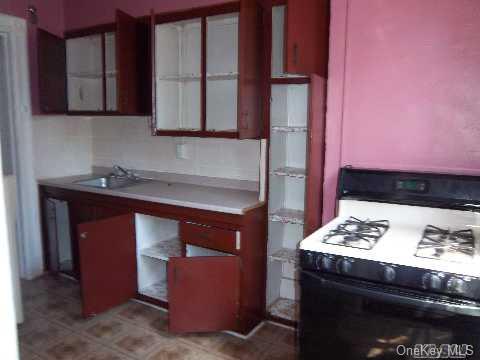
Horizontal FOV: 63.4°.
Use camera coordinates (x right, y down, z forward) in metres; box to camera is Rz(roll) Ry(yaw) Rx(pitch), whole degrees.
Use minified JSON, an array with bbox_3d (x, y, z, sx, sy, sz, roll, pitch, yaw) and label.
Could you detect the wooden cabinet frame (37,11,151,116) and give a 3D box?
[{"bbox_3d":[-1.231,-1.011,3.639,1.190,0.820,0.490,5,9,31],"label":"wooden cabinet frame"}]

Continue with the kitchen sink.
[{"bbox_3d":[-1.248,0.104,3.732,0.560,0.165,0.510,5,9,31],"label":"kitchen sink"}]

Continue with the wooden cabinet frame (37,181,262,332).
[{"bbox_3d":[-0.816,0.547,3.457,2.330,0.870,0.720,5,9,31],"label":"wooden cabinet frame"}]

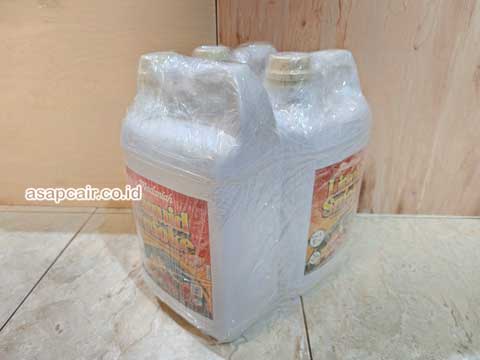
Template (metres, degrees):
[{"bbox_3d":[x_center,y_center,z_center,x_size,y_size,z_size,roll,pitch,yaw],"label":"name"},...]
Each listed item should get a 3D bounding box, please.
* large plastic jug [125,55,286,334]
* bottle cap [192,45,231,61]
[{"bbox_3d":[-0.045,0.013,0.408,0.128,0.315,0.188,-24,36,-38],"label":"large plastic jug"},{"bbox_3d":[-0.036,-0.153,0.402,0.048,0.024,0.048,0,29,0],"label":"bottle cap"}]

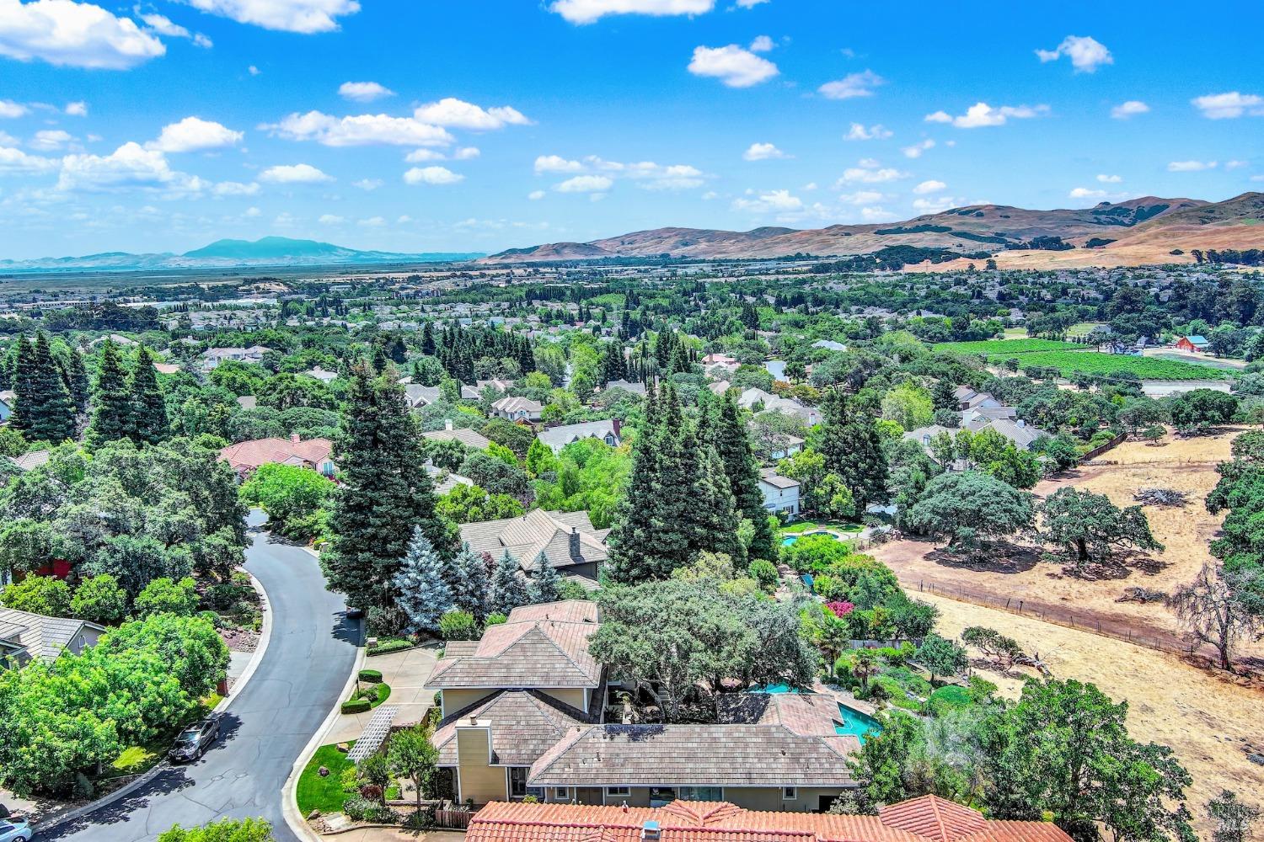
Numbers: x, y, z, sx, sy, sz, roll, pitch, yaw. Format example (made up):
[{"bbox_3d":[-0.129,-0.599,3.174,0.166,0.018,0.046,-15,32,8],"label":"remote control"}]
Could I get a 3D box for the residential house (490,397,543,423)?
[{"bbox_3d":[-28.938,-3.118,254.639,12.300,7.300,10.500,-4,10,-24],"label":"residential house"}]

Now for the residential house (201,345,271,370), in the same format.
[{"bbox_3d":[-163.430,-26.290,420.730,27.000,9.000,14.000,1,10,15],"label":"residential house"}]

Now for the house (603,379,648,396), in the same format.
[{"bbox_3d":[-2.360,-9.790,324.830,15.500,6.800,12.000,3,10,25],"label":"house"}]

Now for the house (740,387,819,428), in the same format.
[{"bbox_3d":[39.580,-3.270,269.330,22.000,7.500,16.000,5,11,32],"label":"house"}]

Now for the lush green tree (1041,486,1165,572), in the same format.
[{"bbox_3d":[54.890,12.340,119.140,14.440,9.400,13.000,4,10,25],"label":"lush green tree"}]

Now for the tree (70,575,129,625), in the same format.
[{"bbox_3d":[-53.450,18.020,102.140,5.900,5.300,5.900,-2,10,0],"label":"tree"}]

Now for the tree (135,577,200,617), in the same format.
[{"bbox_3d":[-44.604,17.221,97.741,6.260,4.640,5.940,-4,10,-25],"label":"tree"}]

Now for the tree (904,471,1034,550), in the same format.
[{"bbox_3d":[44.690,11.340,134.910,16.400,9.800,16.400,-2,10,0],"label":"tree"}]

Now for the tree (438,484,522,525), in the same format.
[{"bbox_3d":[-20.330,13.680,136.540,11.300,9.800,10.500,-2,10,0],"label":"tree"}]

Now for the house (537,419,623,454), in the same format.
[{"bbox_3d":[-10.600,4.609,191.066,18.500,7.700,9.800,-9,12,-43],"label":"house"}]

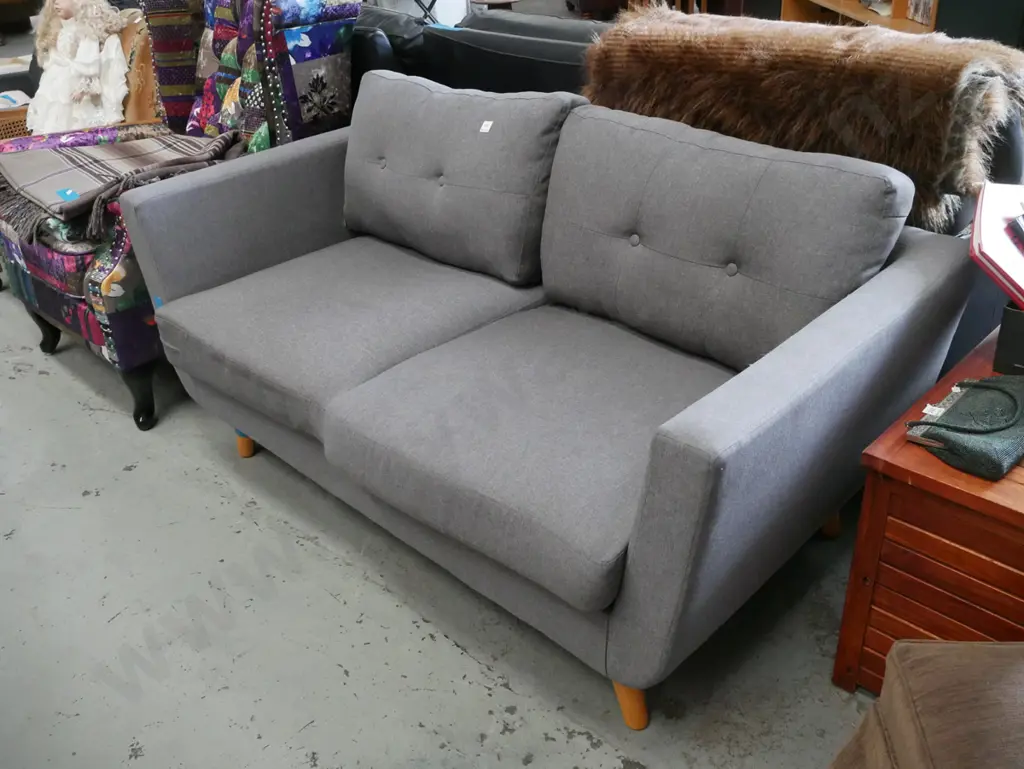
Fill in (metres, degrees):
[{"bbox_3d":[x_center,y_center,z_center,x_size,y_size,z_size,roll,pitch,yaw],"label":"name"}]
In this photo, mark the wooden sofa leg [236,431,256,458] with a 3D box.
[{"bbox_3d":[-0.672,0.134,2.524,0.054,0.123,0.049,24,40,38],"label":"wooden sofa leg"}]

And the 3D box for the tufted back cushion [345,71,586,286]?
[{"bbox_3d":[-0.121,-0.490,2.392,0.671,0.432,0.157,24,24,38],"label":"tufted back cushion"}]

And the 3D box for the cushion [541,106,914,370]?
[{"bbox_3d":[0.377,-0.271,1.972,0.681,0.443,0.160,24,24,38],"label":"cushion"}]

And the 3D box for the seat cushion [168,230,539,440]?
[{"bbox_3d":[-0.336,-0.144,2.312,0.668,0.120,0.679,24,40,38],"label":"seat cushion"}]

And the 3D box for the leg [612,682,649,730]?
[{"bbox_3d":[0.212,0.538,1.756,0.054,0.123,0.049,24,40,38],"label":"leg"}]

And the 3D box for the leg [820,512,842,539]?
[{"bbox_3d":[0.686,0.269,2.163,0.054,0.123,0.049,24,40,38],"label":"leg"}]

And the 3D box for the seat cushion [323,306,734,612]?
[{"bbox_3d":[0.137,0.072,1.901,0.672,0.120,0.682,24,40,38],"label":"seat cushion"}]

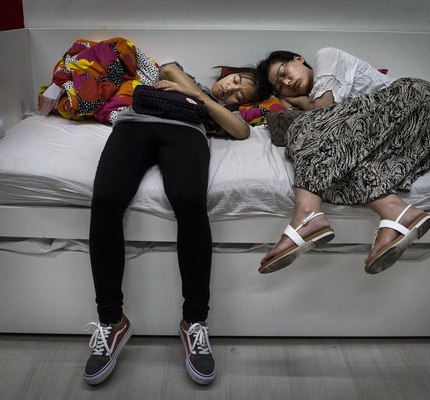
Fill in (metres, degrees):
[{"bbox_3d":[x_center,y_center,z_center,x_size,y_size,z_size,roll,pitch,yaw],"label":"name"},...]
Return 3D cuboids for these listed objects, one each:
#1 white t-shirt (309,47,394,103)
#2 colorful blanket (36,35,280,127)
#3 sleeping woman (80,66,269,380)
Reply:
[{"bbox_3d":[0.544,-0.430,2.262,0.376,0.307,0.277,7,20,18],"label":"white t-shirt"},{"bbox_3d":[-0.224,-0.498,2.433,1.020,0.337,0.327,1,19,0],"label":"colorful blanket"},{"bbox_3d":[-0.105,-0.024,2.104,0.515,0.842,1.129,4,19,11],"label":"sleeping woman"}]

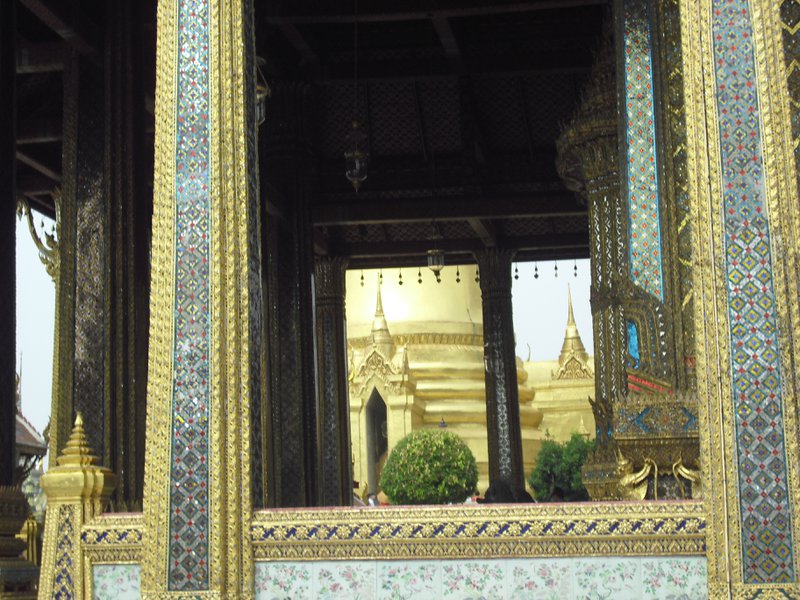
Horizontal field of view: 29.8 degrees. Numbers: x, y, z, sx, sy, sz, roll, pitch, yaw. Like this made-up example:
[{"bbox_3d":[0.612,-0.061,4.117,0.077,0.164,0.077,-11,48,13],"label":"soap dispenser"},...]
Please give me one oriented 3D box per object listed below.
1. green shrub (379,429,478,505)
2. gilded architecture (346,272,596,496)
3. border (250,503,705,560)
[{"bbox_3d":[0.474,2.879,25.000,1.650,1.500,1.600,-2,-10,8],"label":"green shrub"},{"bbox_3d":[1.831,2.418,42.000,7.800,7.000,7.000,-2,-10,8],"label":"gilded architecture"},{"bbox_3d":[0.354,1.017,6.600,1.980,0.235,0.240,-2,-10,8],"label":"border"}]

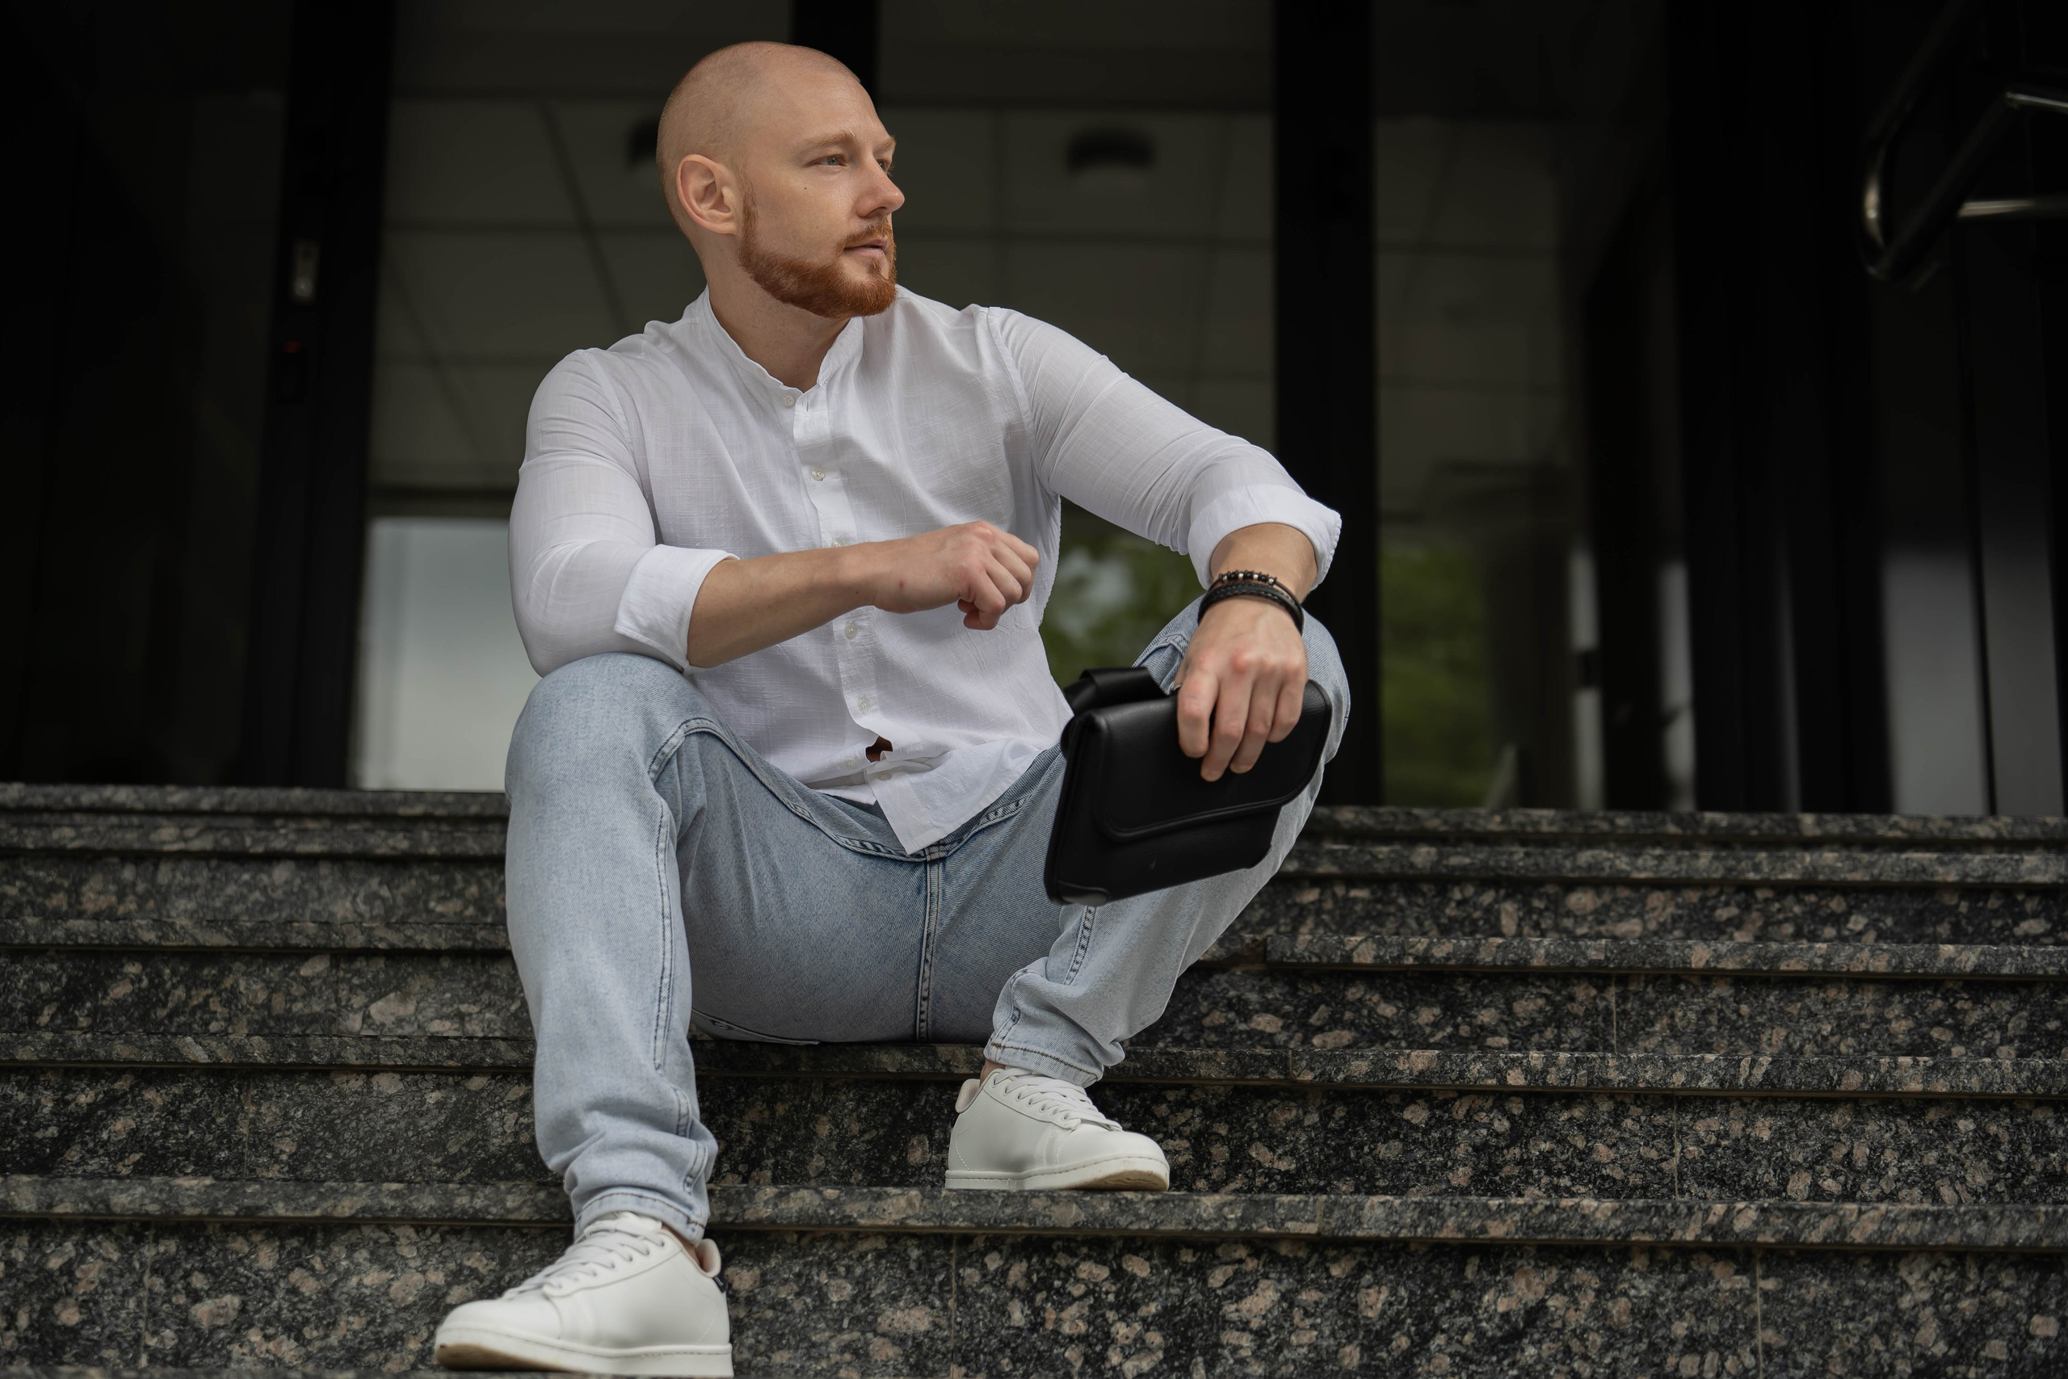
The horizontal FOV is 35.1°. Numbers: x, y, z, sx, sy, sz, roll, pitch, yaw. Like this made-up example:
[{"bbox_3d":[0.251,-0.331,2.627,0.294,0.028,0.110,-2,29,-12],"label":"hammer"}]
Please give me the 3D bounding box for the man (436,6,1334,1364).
[{"bbox_3d":[-0.078,-0.010,2.720,0.690,1.160,0.860,1,-14,-2],"label":"man"}]

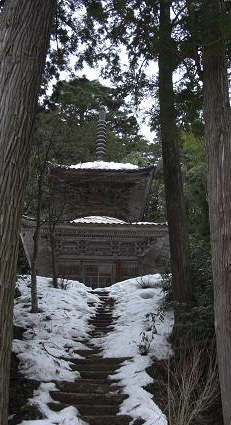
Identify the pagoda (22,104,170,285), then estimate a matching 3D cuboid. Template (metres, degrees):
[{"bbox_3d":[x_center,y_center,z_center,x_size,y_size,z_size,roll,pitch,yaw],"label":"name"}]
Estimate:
[{"bbox_3d":[-0.853,-0.744,25.737,7.580,13.340,7.580,1,-28,-2],"label":"pagoda"}]

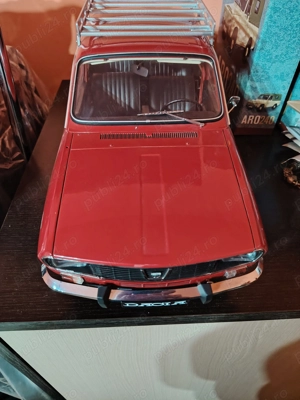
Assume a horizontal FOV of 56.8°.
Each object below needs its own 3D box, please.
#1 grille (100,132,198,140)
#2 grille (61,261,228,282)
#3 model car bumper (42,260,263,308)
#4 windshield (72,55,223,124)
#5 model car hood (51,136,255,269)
[{"bbox_3d":[0.000,-0.067,0.290,0.102,0.003,0.011,-1,54,-1],"label":"grille"},{"bbox_3d":[0.001,0.057,0.226,0.125,0.021,0.015,-1,48,-1],"label":"grille"},{"bbox_3d":[0.004,0.068,0.247,0.201,0.022,0.048,-1,48,-1],"label":"model car bumper"},{"bbox_3d":[-0.002,-0.123,0.310,0.172,0.013,0.078,-1,90,-1],"label":"windshield"},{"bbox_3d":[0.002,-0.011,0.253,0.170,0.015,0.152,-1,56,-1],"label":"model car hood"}]

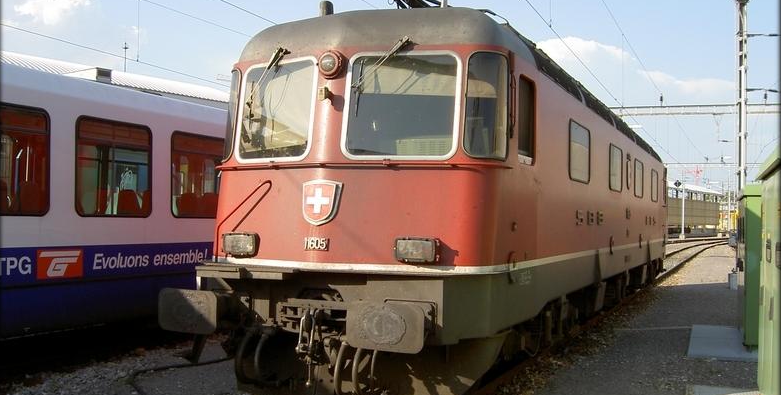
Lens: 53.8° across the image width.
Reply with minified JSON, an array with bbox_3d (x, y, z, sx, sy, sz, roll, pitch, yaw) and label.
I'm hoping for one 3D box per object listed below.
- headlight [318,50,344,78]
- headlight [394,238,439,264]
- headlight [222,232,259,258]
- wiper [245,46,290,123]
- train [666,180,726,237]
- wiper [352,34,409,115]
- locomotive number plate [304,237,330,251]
[{"bbox_3d":[-0.516,-1.158,6.755,0.215,0.215,0.140,-1,-2,25],"label":"headlight"},{"bbox_3d":[0.227,0.427,6.276,0.360,0.210,0.110,-1,-2,25],"label":"headlight"},{"bbox_3d":[-1.345,0.441,6.999,0.350,0.210,0.110,-1,-2,25],"label":"headlight"},{"bbox_3d":[-1.139,-1.049,7.145,0.504,0.689,0.100,-1,-11,40],"label":"wiper"},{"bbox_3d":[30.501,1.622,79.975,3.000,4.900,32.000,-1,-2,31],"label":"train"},{"bbox_3d":[-0.082,-1.048,6.577,0.507,0.705,0.100,0,-10,9],"label":"wiper"},{"bbox_3d":[-0.619,0.394,6.501,0.240,0.110,0.030,-1,-2,25],"label":"locomotive number plate"}]

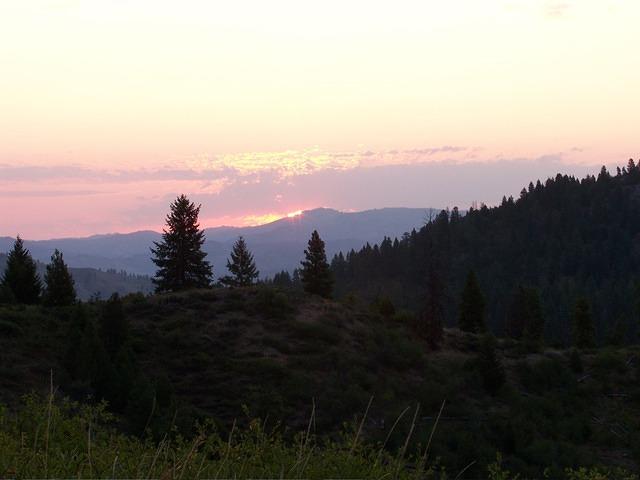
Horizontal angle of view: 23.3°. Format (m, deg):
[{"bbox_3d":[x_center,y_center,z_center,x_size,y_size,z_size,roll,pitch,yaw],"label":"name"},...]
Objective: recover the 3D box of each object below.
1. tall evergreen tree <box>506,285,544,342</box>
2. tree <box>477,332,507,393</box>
[{"bbox_3d":[23.160,8.280,175.000,4.200,6.600,4.000,0,0,0],"label":"tall evergreen tree"},{"bbox_3d":[15.460,11.220,140.000,2.700,5.400,2.700,0,0,0],"label":"tree"}]

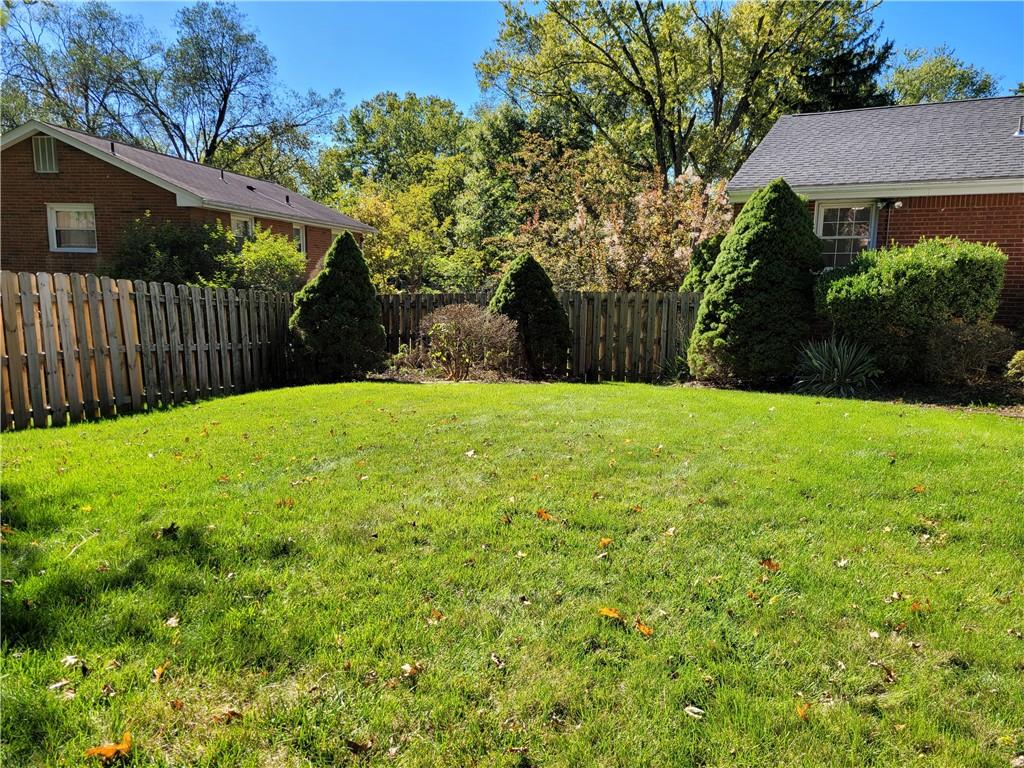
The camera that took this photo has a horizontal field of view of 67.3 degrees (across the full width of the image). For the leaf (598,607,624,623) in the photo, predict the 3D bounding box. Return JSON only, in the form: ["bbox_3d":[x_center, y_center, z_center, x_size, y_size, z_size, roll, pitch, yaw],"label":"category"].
[{"bbox_3d":[0.469,1.086,3.626,0.115,0.035,0.080,2,8,8],"label":"leaf"}]

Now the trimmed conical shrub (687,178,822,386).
[{"bbox_3d":[3.723,-1.571,11.700,1.997,3.021,1.997,3,8,17],"label":"trimmed conical shrub"}]

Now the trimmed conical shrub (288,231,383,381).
[{"bbox_3d":[-3.156,-1.419,13.800,1.694,2.552,1.694,-1,8,-13],"label":"trimmed conical shrub"}]

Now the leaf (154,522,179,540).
[{"bbox_3d":[-2.268,0.960,5.047,0.120,0.050,0.110,-3,9,-25],"label":"leaf"}]

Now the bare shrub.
[{"bbox_3d":[-0.758,-0.773,13.800,1.826,1.365,1.680,0,8,-3],"label":"bare shrub"}]

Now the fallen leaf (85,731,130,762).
[{"bbox_3d":[-1.356,1.220,2.590,0.150,0.050,0.100,-4,9,-29],"label":"fallen leaf"}]

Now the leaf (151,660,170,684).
[{"bbox_3d":[-1.426,1.167,3.119,0.065,0.040,0.100,-3,9,-26],"label":"leaf"}]

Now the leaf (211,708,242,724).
[{"bbox_3d":[-1.032,1.202,2.781,0.115,0.035,0.075,-3,9,-21],"label":"leaf"}]

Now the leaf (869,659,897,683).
[{"bbox_3d":[1.471,1.133,3.045,0.110,0.040,0.090,5,9,27],"label":"leaf"}]

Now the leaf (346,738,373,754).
[{"bbox_3d":[-0.510,1.217,2.582,0.090,0.035,0.060,-1,8,-12],"label":"leaf"}]

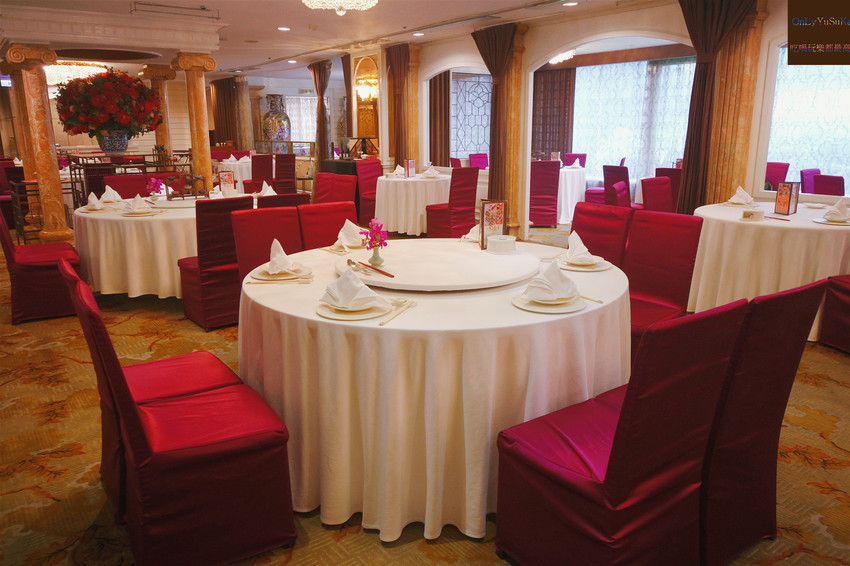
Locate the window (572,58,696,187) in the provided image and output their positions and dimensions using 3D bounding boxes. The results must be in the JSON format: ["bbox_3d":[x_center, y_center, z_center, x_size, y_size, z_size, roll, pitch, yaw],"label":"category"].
[{"bbox_3d":[3.285,-2.507,10.002,2.100,1.850,0.100,13,19,43],"label":"window"}]

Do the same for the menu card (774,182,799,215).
[{"bbox_3d":[2.668,-0.622,4.684,0.105,0.230,0.115,-6,15,-21],"label":"menu card"}]

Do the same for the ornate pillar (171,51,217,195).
[{"bbox_3d":[-3.453,-2.199,9.897,0.512,2.573,0.512,-10,17,-35],"label":"ornate pillar"}]

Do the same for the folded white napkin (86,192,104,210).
[{"bbox_3d":[-2.835,-0.712,5.472,0.128,0.143,0.184,-10,16,-33],"label":"folded white napkin"}]

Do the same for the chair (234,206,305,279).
[{"bbox_3d":[-0.837,0.045,3.931,0.448,0.959,0.538,-11,17,-36],"label":"chair"}]

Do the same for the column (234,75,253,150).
[{"bbox_3d":[-3.611,-2.903,12.868,0.320,2.500,0.320,-5,14,-18],"label":"column"}]

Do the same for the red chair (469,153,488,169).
[{"bbox_3d":[1.068,-1.783,11.302,0.440,0.945,0.520,-9,16,-32],"label":"red chair"}]

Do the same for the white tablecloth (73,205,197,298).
[{"bbox_3d":[-2.194,-0.403,5.993,1.905,0.666,1.905,-6,14,-20],"label":"white tablecloth"}]

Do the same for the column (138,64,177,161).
[{"bbox_3d":[-4.434,-2.422,10.873,0.600,2.460,0.550,-11,17,-36],"label":"column"}]

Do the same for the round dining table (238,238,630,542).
[{"bbox_3d":[0.057,0.313,3.203,1.950,0.770,1.950,-1,14,0],"label":"round dining table"}]

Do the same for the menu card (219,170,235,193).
[{"bbox_3d":[-1.851,-0.913,5.917,0.125,0.237,0.100,0,14,3],"label":"menu card"}]

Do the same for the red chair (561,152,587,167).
[{"bbox_3d":[2.671,-1.843,11.649,0.430,0.990,0.540,5,15,22],"label":"red chair"}]

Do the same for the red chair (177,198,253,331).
[{"bbox_3d":[-1.613,-0.187,4.907,0.420,0.955,0.490,-12,18,-38],"label":"red chair"}]

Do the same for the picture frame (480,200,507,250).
[{"bbox_3d":[0.332,-0.317,3.401,0.143,0.251,0.118,-8,15,-27],"label":"picture frame"}]

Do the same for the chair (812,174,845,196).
[{"bbox_3d":[4.113,-0.617,6.367,0.520,0.945,0.440,-6,15,-21],"label":"chair"}]

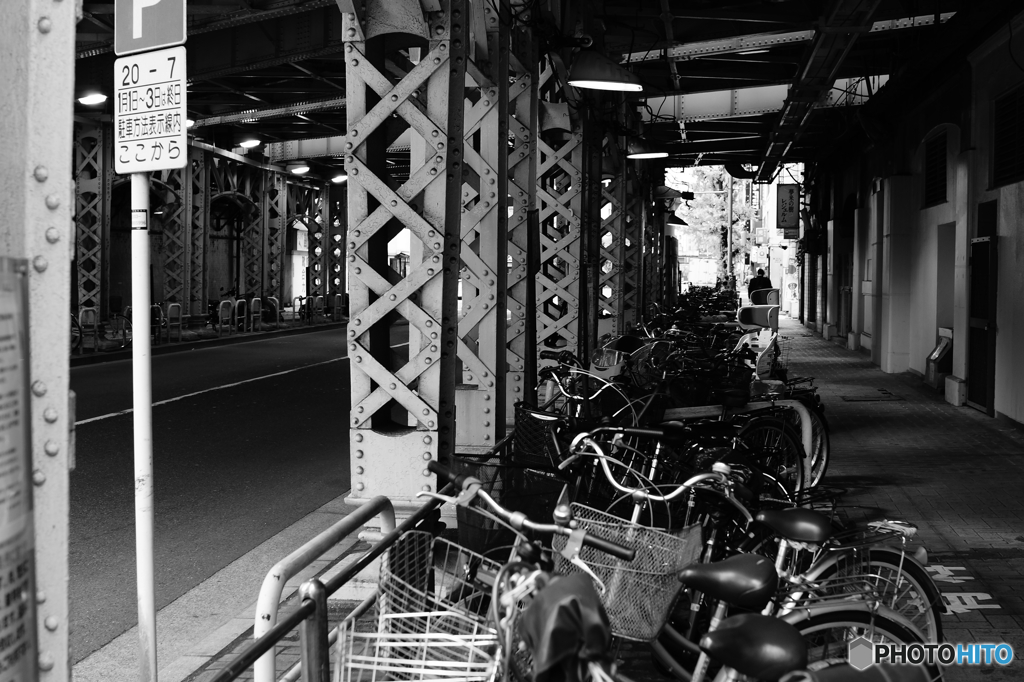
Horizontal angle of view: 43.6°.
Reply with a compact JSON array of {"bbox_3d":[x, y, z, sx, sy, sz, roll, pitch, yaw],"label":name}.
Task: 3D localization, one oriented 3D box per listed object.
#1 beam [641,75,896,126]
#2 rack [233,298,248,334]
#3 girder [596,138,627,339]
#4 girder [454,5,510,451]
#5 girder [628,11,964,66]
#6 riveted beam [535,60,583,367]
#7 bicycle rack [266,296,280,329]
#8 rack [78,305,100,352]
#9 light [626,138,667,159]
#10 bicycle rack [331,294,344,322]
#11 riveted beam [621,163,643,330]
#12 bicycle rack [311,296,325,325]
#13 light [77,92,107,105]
[{"bbox_3d":[4.215,-4.087,21.700,4.700,0.480,0.280,2,4,34],"label":"beam"},{"bbox_3d":[-6.749,-0.598,31.900,0.060,0.820,0.720,0,3,8],"label":"rack"},{"bbox_3d":[2.102,-2.234,27.564,0.560,4.570,0.620,0,3,8],"label":"girder"},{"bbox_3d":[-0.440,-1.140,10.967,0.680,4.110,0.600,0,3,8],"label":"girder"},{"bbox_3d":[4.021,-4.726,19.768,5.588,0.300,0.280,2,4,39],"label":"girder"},{"bbox_3d":[0.666,-1.672,17.256,0.570,4.470,0.600,0,3,8],"label":"riveted beam"},{"bbox_3d":[-6.300,-0.729,33.847,0.070,0.820,0.800,0,3,7],"label":"bicycle rack"},{"bbox_3d":[-7.496,-0.178,22.747,0.070,0.820,0.700,0,3,7],"label":"rack"},{"bbox_3d":[1.997,-2.858,19.000,0.590,0.300,0.500,0,3,8],"label":"light"},{"bbox_3d":[-5.304,-0.987,39.047,0.070,0.820,0.700,0,3,7],"label":"bicycle rack"},{"bbox_3d":[2.606,-2.115,28.747,0.500,3.900,0.500,0,3,8],"label":"riveted beam"},{"bbox_3d":[-5.783,-0.935,38.600,0.060,0.820,0.720,0,3,8],"label":"bicycle rack"},{"bbox_3d":[-7.377,-4.273,22.500,0.460,0.200,0.400,0,3,8],"label":"light"}]

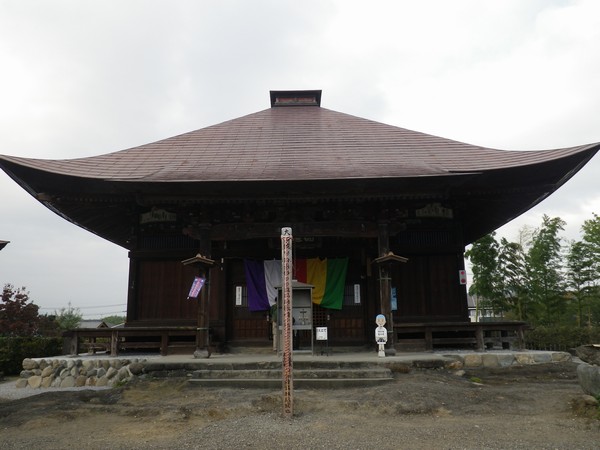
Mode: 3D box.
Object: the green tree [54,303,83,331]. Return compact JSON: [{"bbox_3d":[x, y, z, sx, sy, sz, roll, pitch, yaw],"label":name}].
[{"bbox_3d":[-11.900,5.000,24.800,1.500,2.100,1.500,-1,-10,1],"label":"green tree"}]

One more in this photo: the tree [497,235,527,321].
[{"bbox_3d":[10.020,2.850,22.900,1.500,4.700,1.500,-1,-10,1],"label":"tree"}]

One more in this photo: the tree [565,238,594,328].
[{"bbox_3d":[12.850,2.900,22.300,1.500,4.500,1.500,-1,-10,1],"label":"tree"}]

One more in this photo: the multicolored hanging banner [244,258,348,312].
[{"bbox_3d":[-0.126,1.904,15.563,3.402,1.729,0.150,-1,-10,1],"label":"multicolored hanging banner"}]

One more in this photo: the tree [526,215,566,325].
[{"bbox_3d":[11.620,2.400,22.900,1.900,5.700,1.900,-1,-10,1],"label":"tree"}]

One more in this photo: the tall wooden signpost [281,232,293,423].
[{"bbox_3d":[-0.198,1.472,7.598,0.160,2.880,0.160,-1,-10,1],"label":"tall wooden signpost"}]

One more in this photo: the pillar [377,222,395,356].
[{"bbox_3d":[2.283,1.650,12.779,0.310,3.397,0.310,-1,-10,1],"label":"pillar"}]

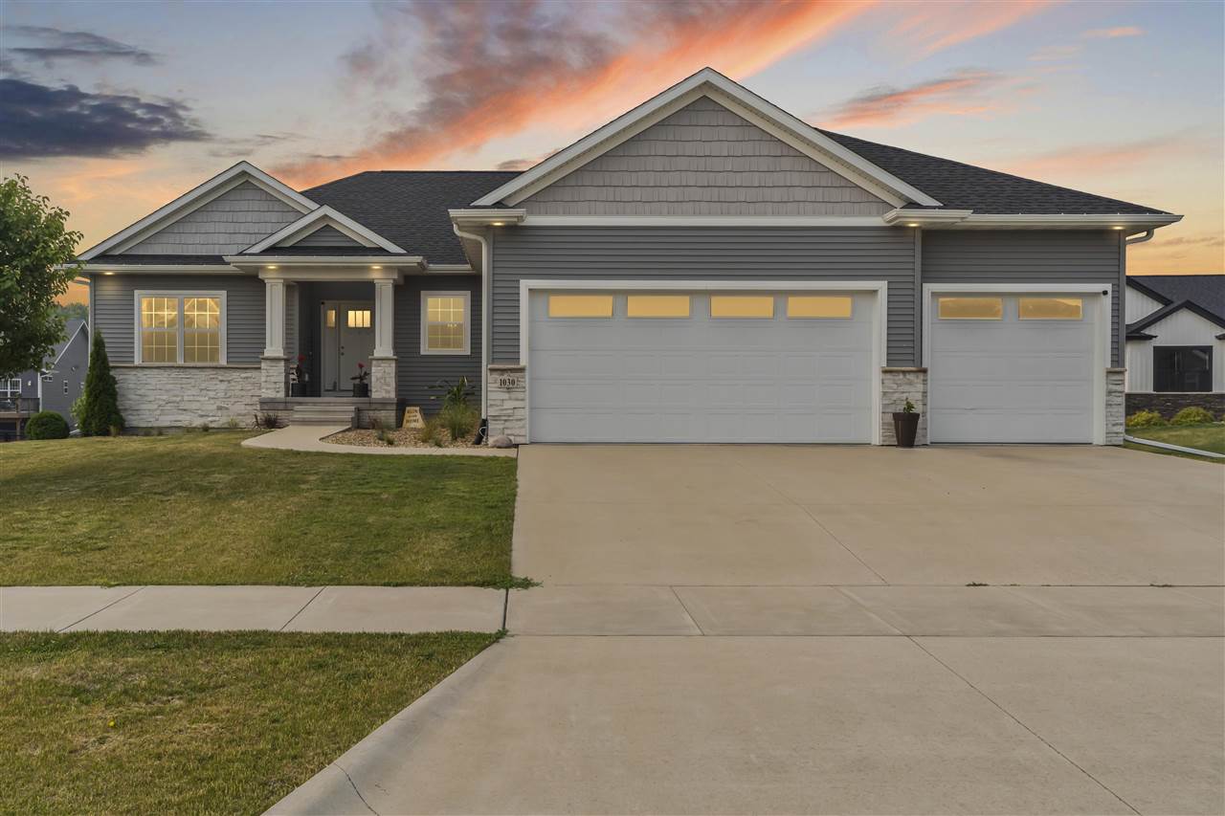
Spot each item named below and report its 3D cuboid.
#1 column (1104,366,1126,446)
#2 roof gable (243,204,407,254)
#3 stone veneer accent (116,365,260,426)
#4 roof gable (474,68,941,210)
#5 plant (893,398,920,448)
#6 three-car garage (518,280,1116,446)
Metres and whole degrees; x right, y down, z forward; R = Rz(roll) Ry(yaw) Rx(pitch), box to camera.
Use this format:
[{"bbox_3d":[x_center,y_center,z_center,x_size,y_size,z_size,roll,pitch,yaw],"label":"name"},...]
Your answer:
[{"bbox_3d":[7.960,-0.010,15.150,0.330,1.230,0.280,0,0,0],"label":"column"},{"bbox_3d":[-5.780,-3.620,19.400,3.250,1.030,1.000,0,0,0],"label":"roof gable"},{"bbox_3d":[-9.120,-0.240,20.350,3.300,1.330,0.200,0,0,0],"label":"stone veneer accent"},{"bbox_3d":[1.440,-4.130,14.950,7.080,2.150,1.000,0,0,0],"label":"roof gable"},{"bbox_3d":[4.470,0.235,14.500,0.410,0.750,0.410,0,0,0],"label":"plant"},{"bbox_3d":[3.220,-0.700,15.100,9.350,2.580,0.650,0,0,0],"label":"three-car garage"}]

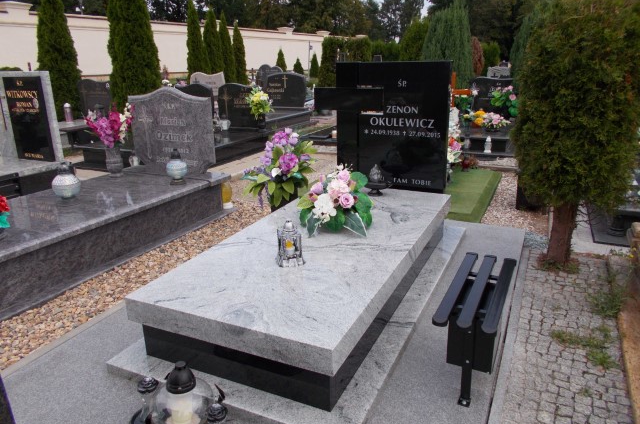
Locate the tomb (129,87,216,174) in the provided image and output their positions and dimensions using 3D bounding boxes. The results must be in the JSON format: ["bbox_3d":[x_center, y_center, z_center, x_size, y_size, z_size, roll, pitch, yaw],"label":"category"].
[{"bbox_3d":[-1.437,-0.819,4.716,0.970,0.796,0.100,8,20,28],"label":"tomb"}]

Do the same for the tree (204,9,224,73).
[{"bbox_3d":[-4.395,-6.748,20.244,0.880,3.371,0.880,7,20,25],"label":"tree"}]

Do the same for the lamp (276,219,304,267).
[{"bbox_3d":[-0.146,0.152,2.431,0.128,0.233,0.128,7,20,25],"label":"lamp"}]

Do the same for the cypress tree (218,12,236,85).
[{"bbox_3d":[-4.671,-8.257,24.276,0.836,3.774,0.836,7,20,25],"label":"cypress tree"}]

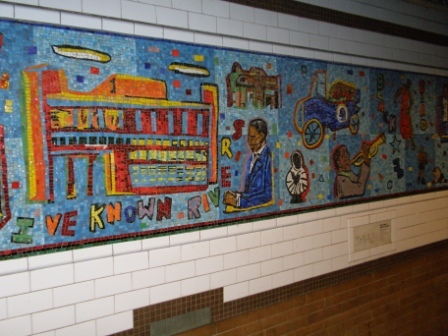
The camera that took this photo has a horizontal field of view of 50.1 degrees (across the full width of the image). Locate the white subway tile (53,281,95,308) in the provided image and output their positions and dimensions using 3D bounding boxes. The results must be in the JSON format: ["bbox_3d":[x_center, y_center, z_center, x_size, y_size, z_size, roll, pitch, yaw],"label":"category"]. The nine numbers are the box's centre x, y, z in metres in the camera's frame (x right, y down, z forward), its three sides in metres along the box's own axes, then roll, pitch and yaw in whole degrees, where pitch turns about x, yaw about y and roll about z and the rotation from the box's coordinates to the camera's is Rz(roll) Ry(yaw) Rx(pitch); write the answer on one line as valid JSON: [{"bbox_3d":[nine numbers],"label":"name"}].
[{"bbox_3d":[-0.551,0.463,1.764,0.152,0.075,0.010,-4,5,-38],"label":"white subway tile"}]

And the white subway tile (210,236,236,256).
[{"bbox_3d":[-0.007,0.353,2.178,0.152,0.074,0.012,-3,4,-38],"label":"white subway tile"}]

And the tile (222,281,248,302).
[{"bbox_3d":[0.057,0.574,2.245,0.152,0.075,0.010,-3,3,-38],"label":"tile"}]

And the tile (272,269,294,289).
[{"bbox_3d":[0.299,0.562,2.442,0.152,0.075,0.010,-4,5,-38],"label":"tile"}]

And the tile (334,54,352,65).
[{"bbox_3d":[0.664,-0.614,2.688,0.159,0.043,0.012,-3,3,-38],"label":"tile"}]

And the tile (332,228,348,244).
[{"bbox_3d":[0.650,0.389,2.709,0.148,0.074,0.010,-3,3,-38],"label":"tile"}]

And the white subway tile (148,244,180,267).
[{"bbox_3d":[-0.247,0.363,1.981,0.152,0.076,0.010,-3,4,-38],"label":"white subway tile"}]

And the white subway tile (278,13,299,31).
[{"bbox_3d":[0.323,-0.734,2.417,0.152,0.074,0.010,-3,3,-38],"label":"white subway tile"}]

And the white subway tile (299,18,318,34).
[{"bbox_3d":[0.439,-0.738,2.489,0.150,0.075,0.010,-4,4,-38],"label":"white subway tile"}]

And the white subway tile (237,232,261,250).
[{"bbox_3d":[0.112,0.340,2.262,0.150,0.075,0.010,-4,4,-38],"label":"white subway tile"}]

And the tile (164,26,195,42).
[{"bbox_3d":[-0.189,-0.560,2.010,0.152,0.050,0.012,-3,3,-38],"label":"tile"}]

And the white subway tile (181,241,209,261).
[{"bbox_3d":[-0.126,0.361,2.084,0.152,0.074,0.012,-3,4,-38],"label":"white subway tile"}]

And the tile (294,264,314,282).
[{"bbox_3d":[0.414,0.546,2.505,0.150,0.075,0.010,-4,4,-38],"label":"tile"}]

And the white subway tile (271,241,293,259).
[{"bbox_3d":[0.294,0.410,2.425,0.152,0.074,0.010,-3,3,-38],"label":"white subway tile"}]

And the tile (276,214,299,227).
[{"bbox_3d":[0.321,0.270,2.428,0.152,0.045,0.012,-3,4,-38],"label":"tile"}]

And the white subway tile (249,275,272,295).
[{"bbox_3d":[0.178,0.567,2.342,0.152,0.075,0.010,-3,3,-38],"label":"white subway tile"}]

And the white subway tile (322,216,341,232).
[{"bbox_3d":[0.600,0.316,2.666,0.152,0.075,0.010,-4,5,-38],"label":"white subway tile"}]

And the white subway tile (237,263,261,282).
[{"bbox_3d":[0.114,0.489,2.268,0.150,0.075,0.010,-4,4,-38],"label":"white subway tile"}]

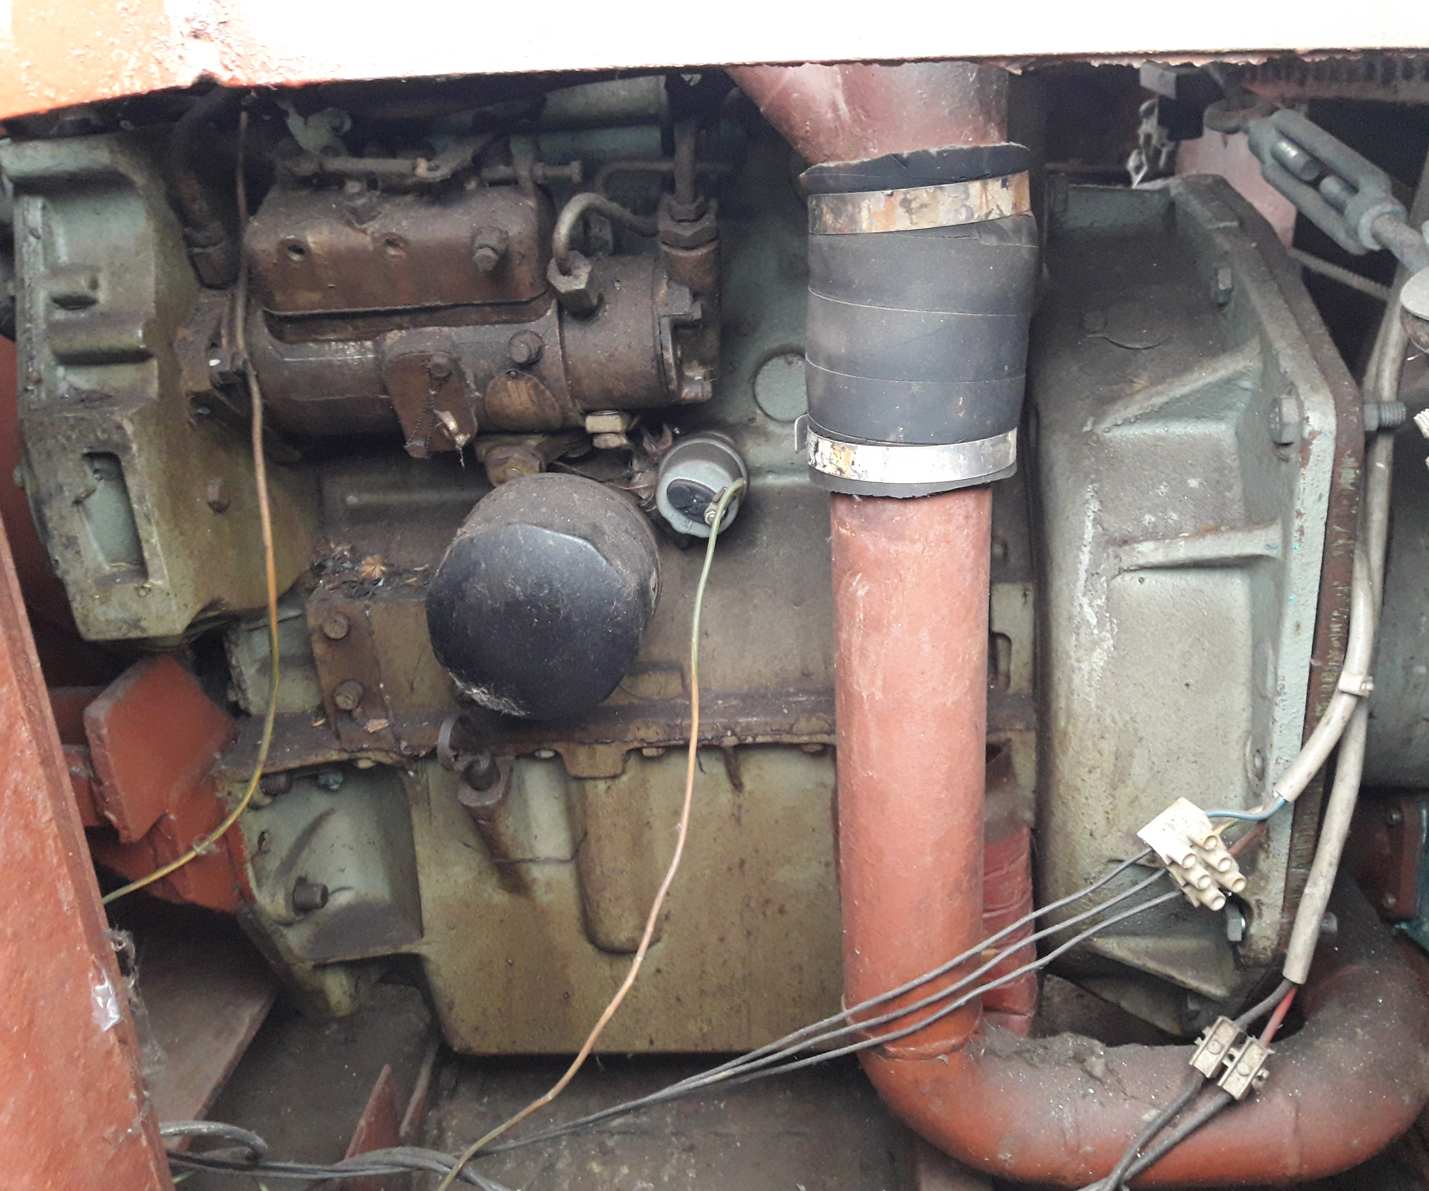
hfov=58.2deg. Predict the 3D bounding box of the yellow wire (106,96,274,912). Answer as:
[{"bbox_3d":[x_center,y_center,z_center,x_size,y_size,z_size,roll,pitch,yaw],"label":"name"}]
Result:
[{"bbox_3d":[-0.258,-0.019,0.603,0.149,0.386,0.050,-1,21,4],"label":"yellow wire"}]

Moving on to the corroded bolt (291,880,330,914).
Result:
[{"bbox_3d":[-0.226,0.168,0.715,0.020,0.016,0.016,-1,21,4],"label":"corroded bolt"}]

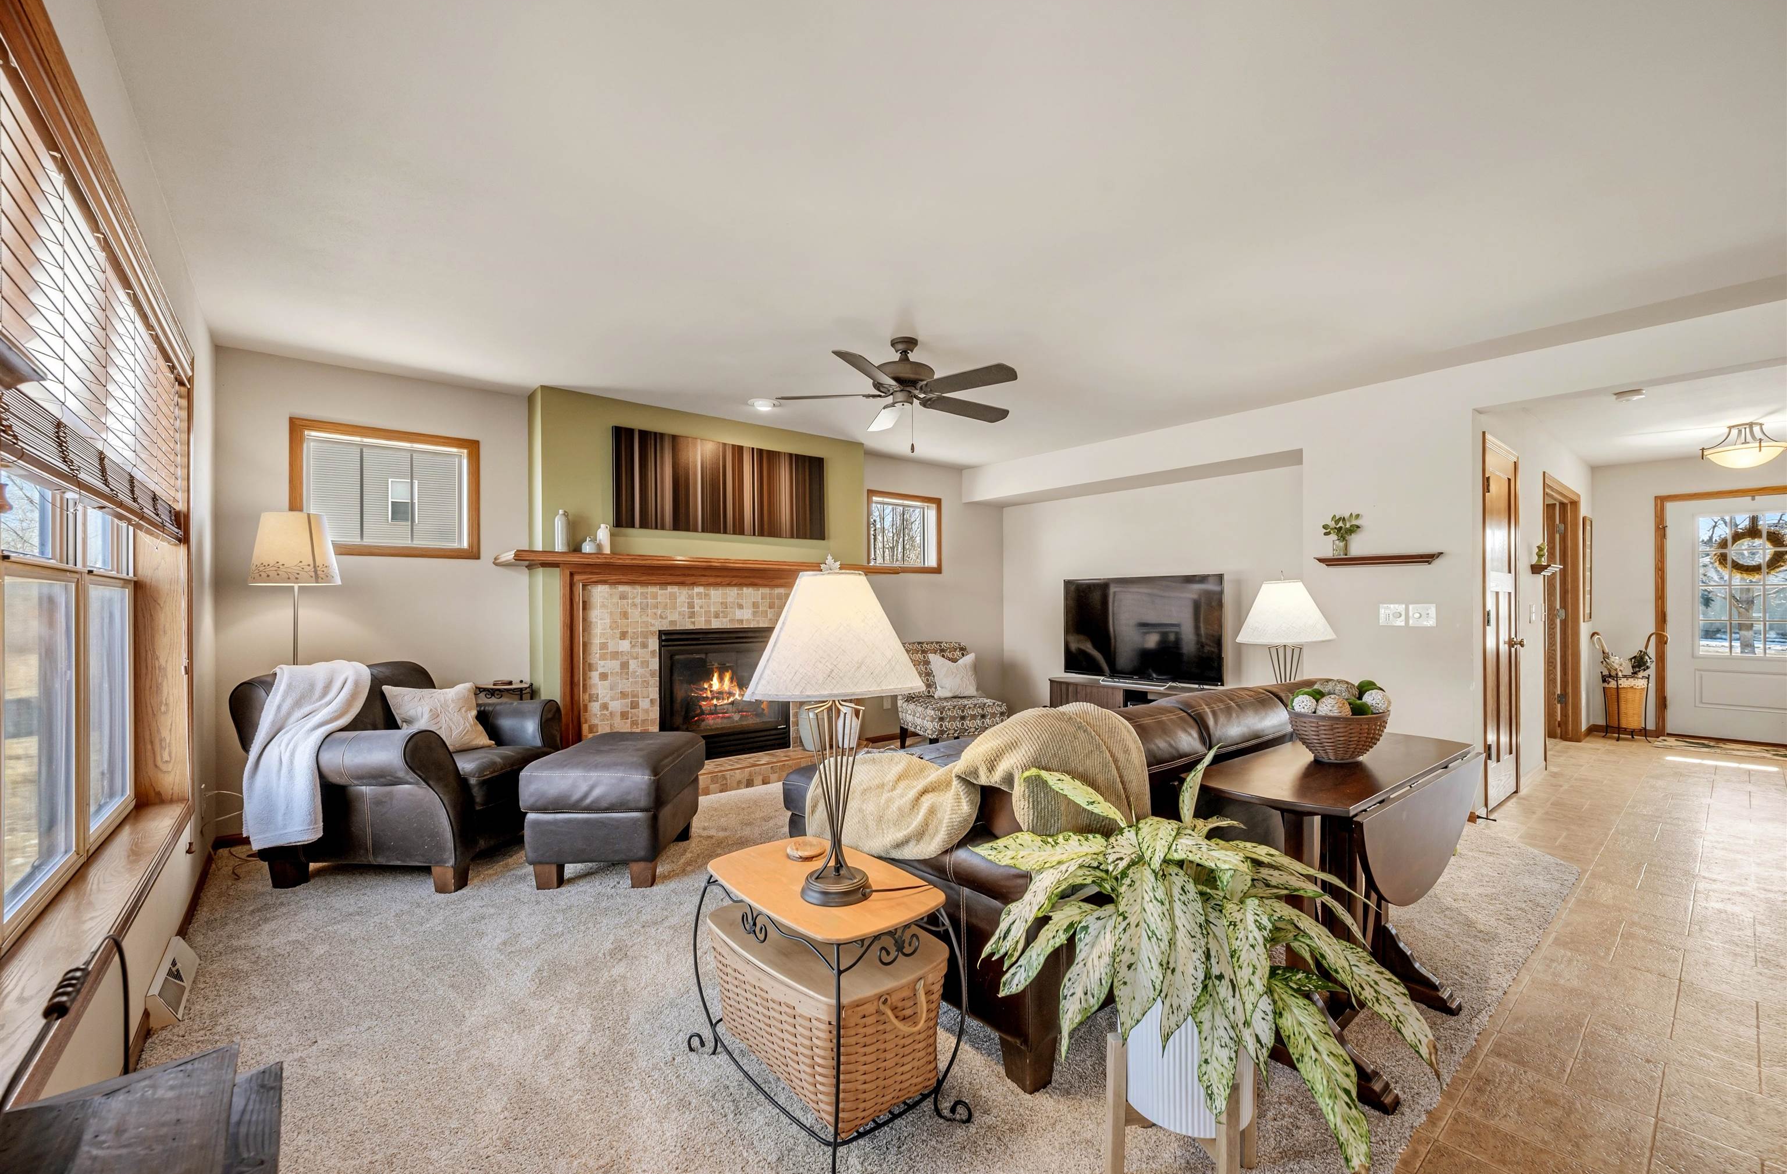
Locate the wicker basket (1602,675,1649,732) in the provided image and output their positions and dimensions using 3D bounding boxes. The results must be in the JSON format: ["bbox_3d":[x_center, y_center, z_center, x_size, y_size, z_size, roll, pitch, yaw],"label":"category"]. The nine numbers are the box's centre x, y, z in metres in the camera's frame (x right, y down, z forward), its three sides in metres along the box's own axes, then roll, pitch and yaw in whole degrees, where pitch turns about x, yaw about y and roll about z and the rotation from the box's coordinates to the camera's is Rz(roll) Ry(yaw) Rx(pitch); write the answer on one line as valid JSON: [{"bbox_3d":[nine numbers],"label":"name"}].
[{"bbox_3d":[6.382,1.034,6.050,0.270,0.520,0.300,0,-1,-40],"label":"wicker basket"}]

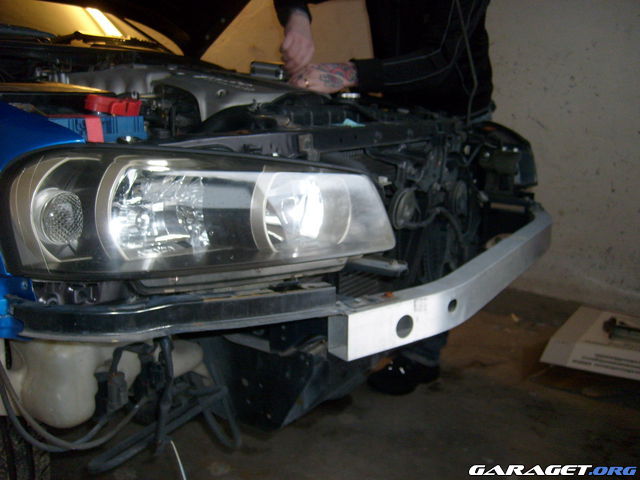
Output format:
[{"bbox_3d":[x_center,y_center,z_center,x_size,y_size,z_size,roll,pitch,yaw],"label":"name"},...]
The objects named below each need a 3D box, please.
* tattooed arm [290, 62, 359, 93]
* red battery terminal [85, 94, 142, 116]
[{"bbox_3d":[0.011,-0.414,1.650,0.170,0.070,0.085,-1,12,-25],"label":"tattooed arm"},{"bbox_3d":[-0.405,-0.264,1.270,0.090,0.037,0.060,10,14,33],"label":"red battery terminal"}]

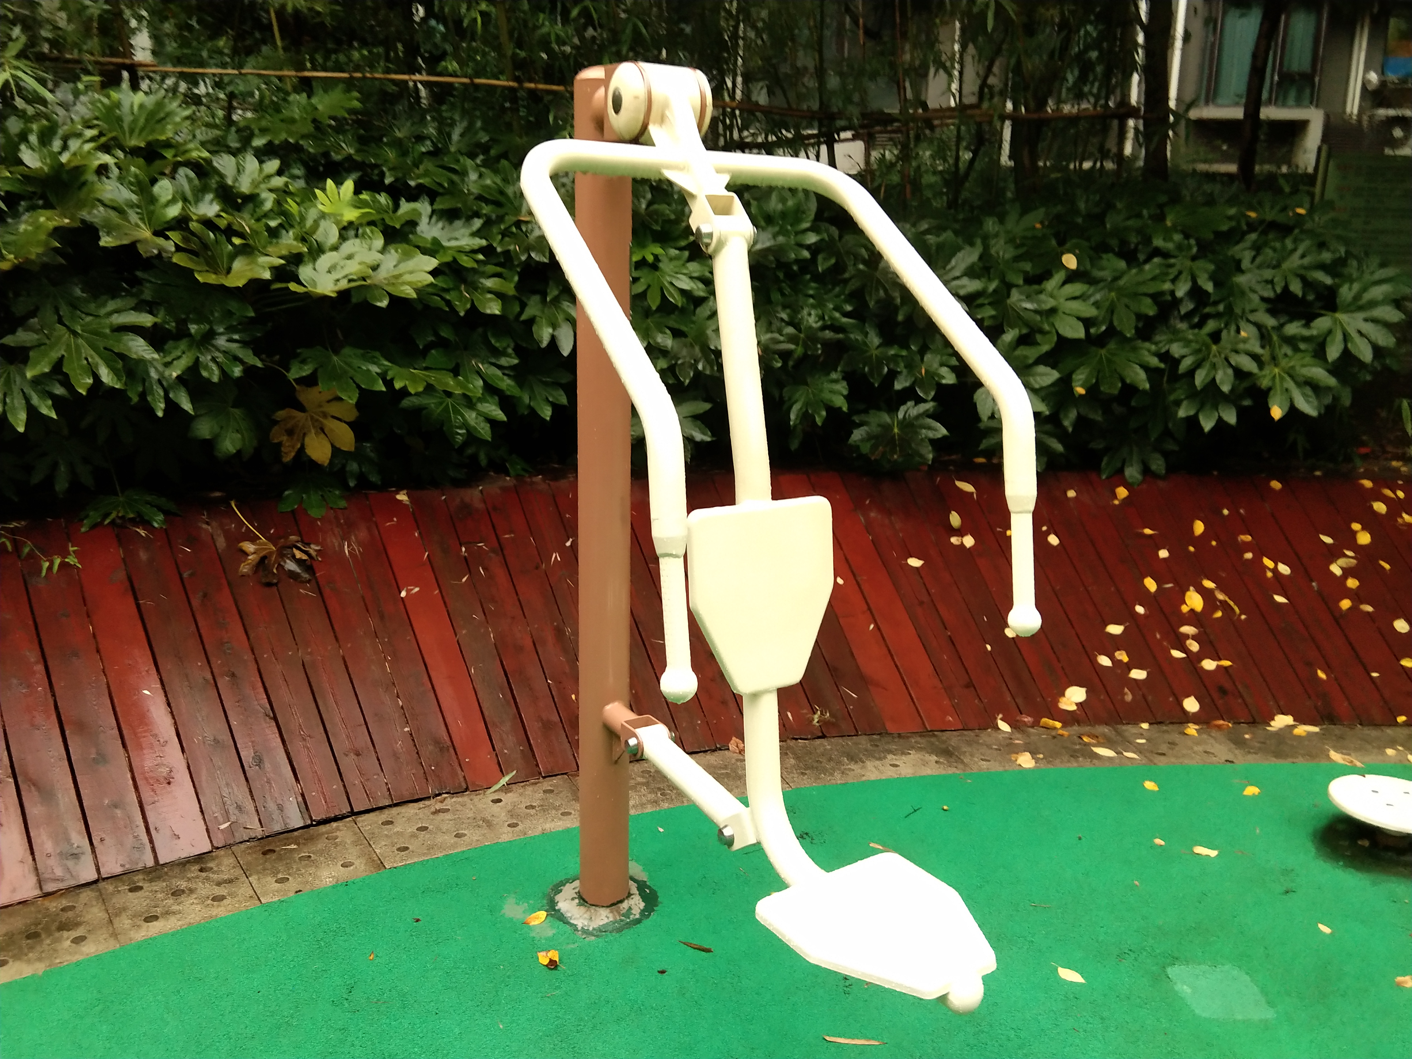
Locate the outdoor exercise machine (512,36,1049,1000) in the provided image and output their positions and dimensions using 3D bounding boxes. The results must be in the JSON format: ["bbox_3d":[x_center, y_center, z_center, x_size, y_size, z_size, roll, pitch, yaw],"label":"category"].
[{"bbox_3d":[0.079,0.105,2.256,0.720,1.830,1.292,-7,17,-30],"label":"outdoor exercise machine"}]

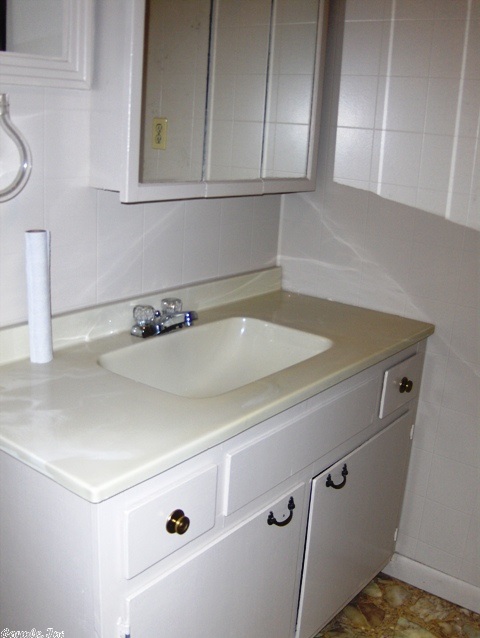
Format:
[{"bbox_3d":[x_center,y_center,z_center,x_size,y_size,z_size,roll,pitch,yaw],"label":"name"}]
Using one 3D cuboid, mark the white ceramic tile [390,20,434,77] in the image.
[{"bbox_3d":[0.457,-0.727,1.736,0.134,0.154,0.010,15,20,36],"label":"white ceramic tile"}]

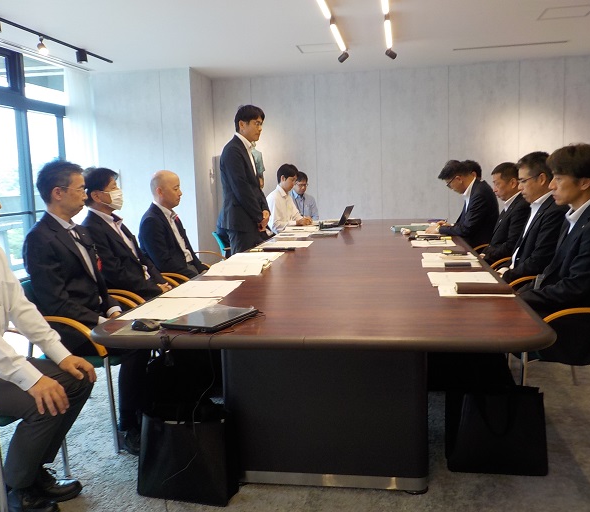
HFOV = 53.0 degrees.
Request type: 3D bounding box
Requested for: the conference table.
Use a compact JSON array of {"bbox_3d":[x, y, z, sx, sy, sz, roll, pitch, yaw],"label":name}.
[{"bbox_3d":[0.454,0.285,4.292,1.576,0.709,4.827,0,8,10],"label":"conference table"}]

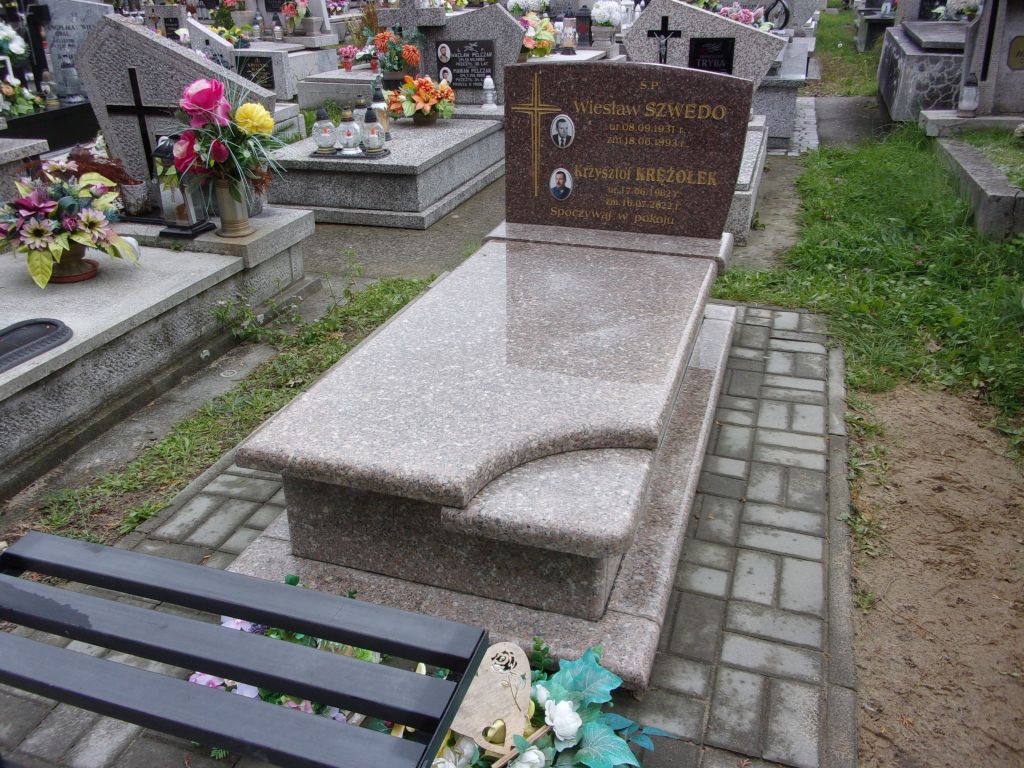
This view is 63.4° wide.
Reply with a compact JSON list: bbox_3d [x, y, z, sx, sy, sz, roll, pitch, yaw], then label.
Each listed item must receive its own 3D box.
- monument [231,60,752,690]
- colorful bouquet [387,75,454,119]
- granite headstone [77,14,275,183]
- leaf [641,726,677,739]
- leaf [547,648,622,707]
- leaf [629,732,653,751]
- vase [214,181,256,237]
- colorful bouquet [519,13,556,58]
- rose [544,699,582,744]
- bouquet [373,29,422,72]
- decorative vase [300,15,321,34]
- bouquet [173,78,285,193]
[{"bbox_3d":[0.111,-0.297,2.339,0.945,0.985,1.880,8,28,17],"label":"monument"},{"bbox_3d":[-0.625,-1.963,5.655,0.450,0.300,0.380,8,28,17],"label":"colorful bouquet"},{"bbox_3d":[-1.401,-1.155,3.571,0.915,0.810,0.110,8,28,17],"label":"granite headstone"},{"bbox_3d":[0.263,0.625,1.485,0.063,0.013,0.021,8,28,17],"label":"leaf"},{"bbox_3d":[0.134,0.540,1.525,0.135,0.050,0.105,8,28,17],"label":"leaf"},{"bbox_3d":[0.226,0.624,1.445,0.043,0.014,0.030,8,28,17],"label":"leaf"},{"bbox_3d":[-1.137,-0.716,3.337,0.164,0.220,0.164,8,28,17],"label":"vase"},{"bbox_3d":[0.248,-3.394,8.066,0.360,0.420,0.340,-1,27,1],"label":"colorful bouquet"},{"bbox_3d":[0.088,0.576,1.413,0.065,0.055,0.065,-1,27,1],"label":"rose"},{"bbox_3d":[-0.817,-2.379,5.908,0.340,0.300,0.320,8,28,17],"label":"bouquet"},{"bbox_3d":[-2.329,-4.158,9.621,0.230,0.230,0.230,8,28,17],"label":"decorative vase"},{"bbox_3d":[-1.100,-0.953,3.201,0.430,0.430,0.400,8,28,17],"label":"bouquet"}]

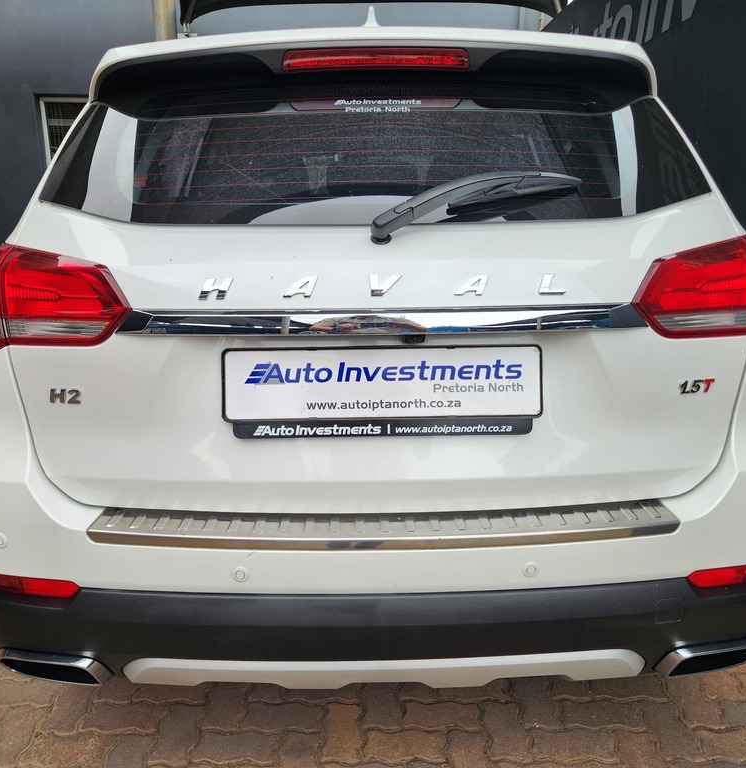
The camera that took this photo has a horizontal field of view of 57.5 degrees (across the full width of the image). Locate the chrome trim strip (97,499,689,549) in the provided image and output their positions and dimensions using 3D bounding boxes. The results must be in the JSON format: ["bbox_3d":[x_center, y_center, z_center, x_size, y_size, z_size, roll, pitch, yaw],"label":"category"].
[{"bbox_3d":[0.018,0.250,1.186,1.008,0.032,0.141,-1,15,0],"label":"chrome trim strip"}]

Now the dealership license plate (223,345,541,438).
[{"bbox_3d":[0.016,0.014,1.167,0.551,0.154,0.020,-1,1,0],"label":"dealership license plate"}]

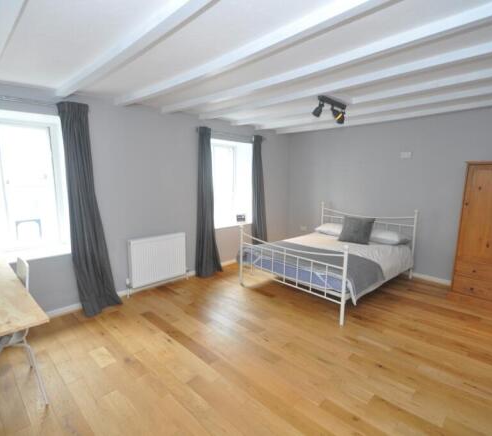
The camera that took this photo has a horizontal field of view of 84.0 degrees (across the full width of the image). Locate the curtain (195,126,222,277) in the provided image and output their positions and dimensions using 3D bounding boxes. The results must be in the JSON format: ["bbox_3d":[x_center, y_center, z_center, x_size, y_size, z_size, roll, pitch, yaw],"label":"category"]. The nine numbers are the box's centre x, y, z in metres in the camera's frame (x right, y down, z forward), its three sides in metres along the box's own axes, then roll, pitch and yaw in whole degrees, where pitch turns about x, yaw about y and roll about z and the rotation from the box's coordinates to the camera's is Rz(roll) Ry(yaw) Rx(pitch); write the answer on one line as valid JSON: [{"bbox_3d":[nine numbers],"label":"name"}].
[{"bbox_3d":[-0.543,-0.208,4.117,0.430,2.204,0.174,-8,12,-44],"label":"curtain"}]

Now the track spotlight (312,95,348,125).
[{"bbox_3d":[0.863,-1.084,2.768,0.492,0.226,0.144,-8,12,-44],"label":"track spotlight"}]

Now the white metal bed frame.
[{"bbox_3d":[1.241,0.424,3.996,2.158,1.040,1.568,-8,12,-44],"label":"white metal bed frame"}]

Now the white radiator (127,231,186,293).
[{"bbox_3d":[-1.184,0.541,3.671,0.799,0.610,0.113,-8,12,-44],"label":"white radiator"}]

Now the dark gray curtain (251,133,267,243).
[{"bbox_3d":[0.265,-0.318,4.895,0.410,2.204,0.174,-8,12,-44],"label":"dark gray curtain"}]

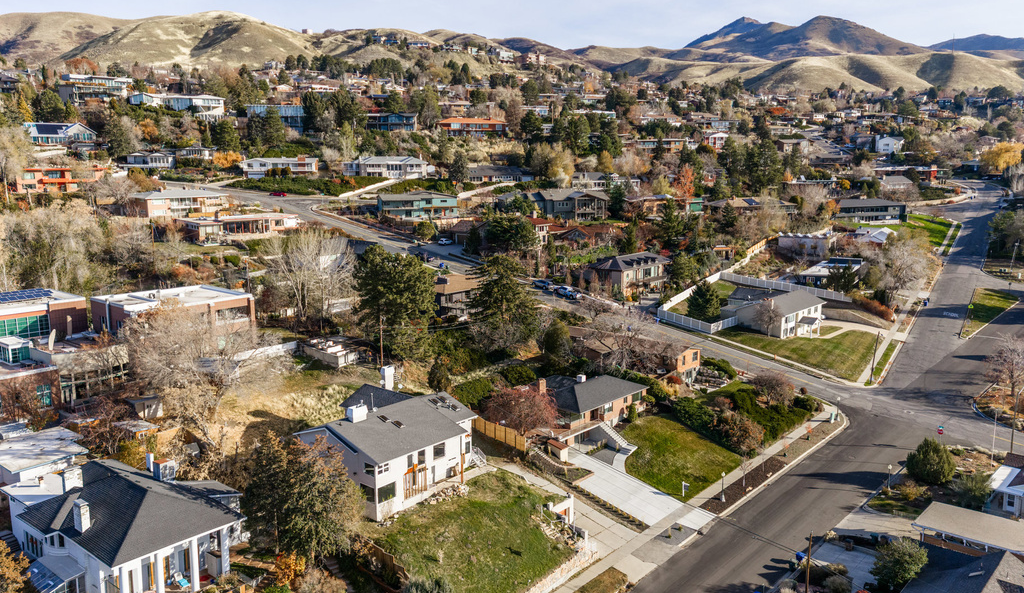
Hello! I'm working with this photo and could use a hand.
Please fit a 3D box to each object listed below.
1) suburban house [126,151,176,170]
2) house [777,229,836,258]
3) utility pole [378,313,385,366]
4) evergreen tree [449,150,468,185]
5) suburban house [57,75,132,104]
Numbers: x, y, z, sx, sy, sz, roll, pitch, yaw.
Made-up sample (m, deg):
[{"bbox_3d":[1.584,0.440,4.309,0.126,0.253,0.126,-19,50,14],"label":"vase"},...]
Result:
[{"bbox_3d":[-109.080,-40.950,240.000,14.300,5.200,10.500,-2,10,-14],"label":"suburban house"},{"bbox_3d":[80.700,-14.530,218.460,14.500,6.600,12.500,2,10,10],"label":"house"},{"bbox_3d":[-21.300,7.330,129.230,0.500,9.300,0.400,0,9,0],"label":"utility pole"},{"bbox_3d":[-18.777,-45.683,280.000,6.600,11.300,6.600,1,9,0],"label":"evergreen tree"},{"bbox_3d":[-159.870,-78.740,305.000,15.500,10.300,20.000,9,13,41],"label":"suburban house"}]

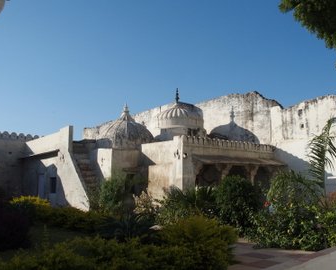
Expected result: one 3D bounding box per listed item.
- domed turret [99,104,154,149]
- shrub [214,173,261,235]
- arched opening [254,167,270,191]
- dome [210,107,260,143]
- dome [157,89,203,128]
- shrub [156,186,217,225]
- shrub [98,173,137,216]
[{"bbox_3d":[-2.337,-0.479,20.500,3.150,2.500,3.150,0,-8,0],"label":"domed turret"},{"bbox_3d":[2.348,2.382,12.300,1.600,2.050,1.550,0,-8,0],"label":"shrub"},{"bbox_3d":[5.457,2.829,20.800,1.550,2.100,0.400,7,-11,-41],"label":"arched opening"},{"bbox_3d":[4.373,-0.701,24.300,3.350,2.400,3.000,7,-11,-41],"label":"dome"},{"bbox_3d":[0.807,-1.711,23.500,3.000,2.600,3.000,0,-8,0],"label":"dome"},{"bbox_3d":[0.696,2.691,13.700,2.200,1.600,2.000,0,-8,0],"label":"shrub"},{"bbox_3d":[-2.331,2.838,16.800,1.750,2.000,1.600,0,-8,0],"label":"shrub"}]

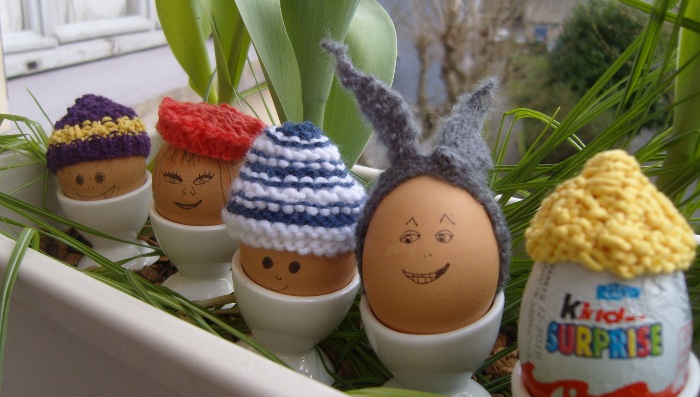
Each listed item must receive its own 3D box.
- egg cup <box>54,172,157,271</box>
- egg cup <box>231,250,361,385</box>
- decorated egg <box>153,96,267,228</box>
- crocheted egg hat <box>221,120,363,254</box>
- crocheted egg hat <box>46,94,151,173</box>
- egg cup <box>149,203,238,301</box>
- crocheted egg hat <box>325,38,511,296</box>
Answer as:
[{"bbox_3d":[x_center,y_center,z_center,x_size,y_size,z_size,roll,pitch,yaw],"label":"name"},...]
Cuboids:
[{"bbox_3d":[-0.125,0.014,0.372,0.048,0.043,0.048,-9,22,-18],"label":"egg cup"},{"bbox_3d":[-0.023,0.048,0.271,0.048,0.043,0.048,5,17,-8],"label":"egg cup"},{"bbox_3d":[-0.067,-0.013,0.327,0.050,0.064,0.048,0,18,2],"label":"decorated egg"},{"bbox_3d":[-0.017,-0.006,0.256,0.053,0.047,0.052,8,15,11],"label":"crocheted egg hat"},{"bbox_3d":[-0.127,-0.035,0.357,0.051,0.038,0.050,-6,14,-4],"label":"crocheted egg hat"},{"bbox_3d":[-0.070,0.023,0.340,0.048,0.043,0.048,-3,22,-13],"label":"egg cup"},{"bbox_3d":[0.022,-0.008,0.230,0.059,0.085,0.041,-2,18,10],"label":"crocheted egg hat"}]

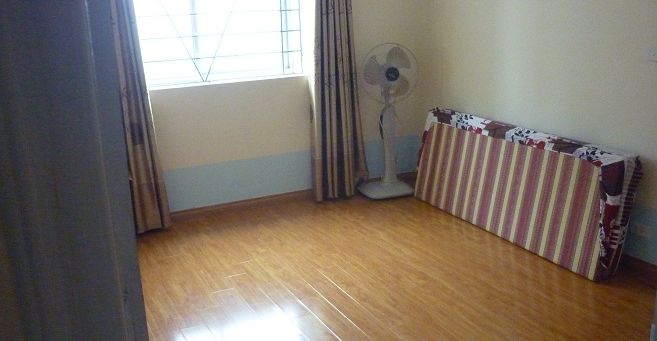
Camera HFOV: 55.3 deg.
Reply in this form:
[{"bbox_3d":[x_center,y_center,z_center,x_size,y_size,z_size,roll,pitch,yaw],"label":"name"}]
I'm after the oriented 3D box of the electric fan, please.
[{"bbox_3d":[0.485,-0.413,5.051,0.470,1.200,0.410,-8,16,-22],"label":"electric fan"}]

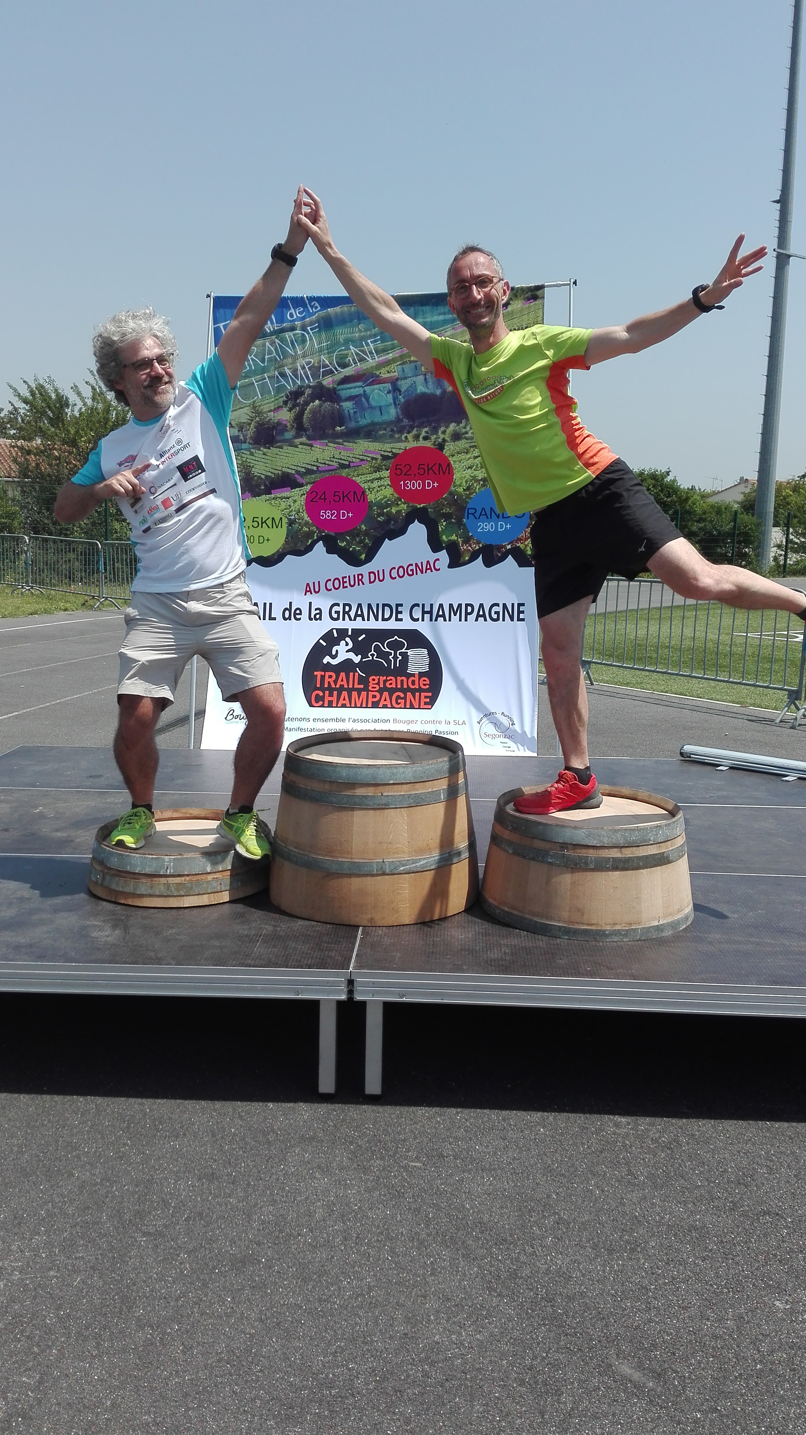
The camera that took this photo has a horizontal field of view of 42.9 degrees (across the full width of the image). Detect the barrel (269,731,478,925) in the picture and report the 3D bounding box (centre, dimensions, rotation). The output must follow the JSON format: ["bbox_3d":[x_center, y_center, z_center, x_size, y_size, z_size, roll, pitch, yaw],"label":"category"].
[{"bbox_3d":[-0.093,0.339,3.435,0.704,0.489,0.704,1,10,2],"label":"barrel"}]

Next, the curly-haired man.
[{"bbox_3d":[-0.705,-0.585,3.283,0.801,2.067,0.526,0,10,-7],"label":"curly-haired man"}]

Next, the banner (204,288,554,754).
[{"bbox_3d":[-0.169,-1.065,5.712,1.872,2.620,0.060,2,0,5],"label":"banner"}]

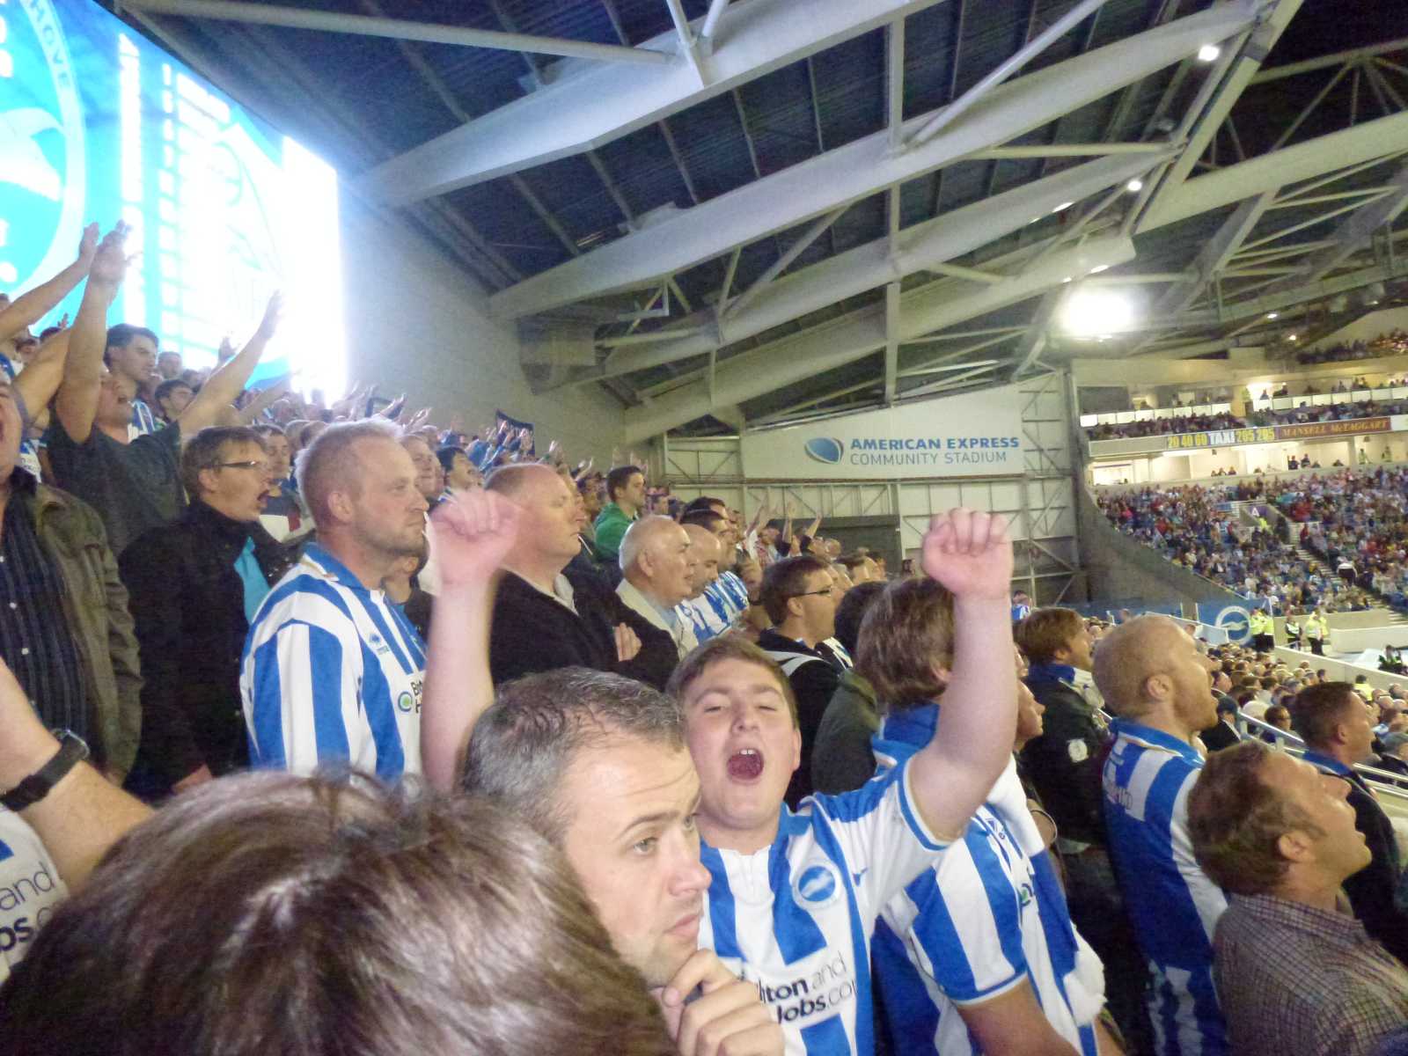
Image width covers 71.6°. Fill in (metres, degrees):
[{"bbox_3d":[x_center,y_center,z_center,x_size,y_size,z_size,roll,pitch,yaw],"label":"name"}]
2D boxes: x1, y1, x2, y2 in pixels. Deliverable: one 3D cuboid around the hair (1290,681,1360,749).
[{"bbox_3d":[1.970,0.595,3.100,0.190,0.200,0.170,-5,-3,5],"label":"hair"}]

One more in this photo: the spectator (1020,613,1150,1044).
[{"bbox_3d":[1.250,1.120,3.200,0.360,1.730,0.500,-4,-3,3],"label":"spectator"}]

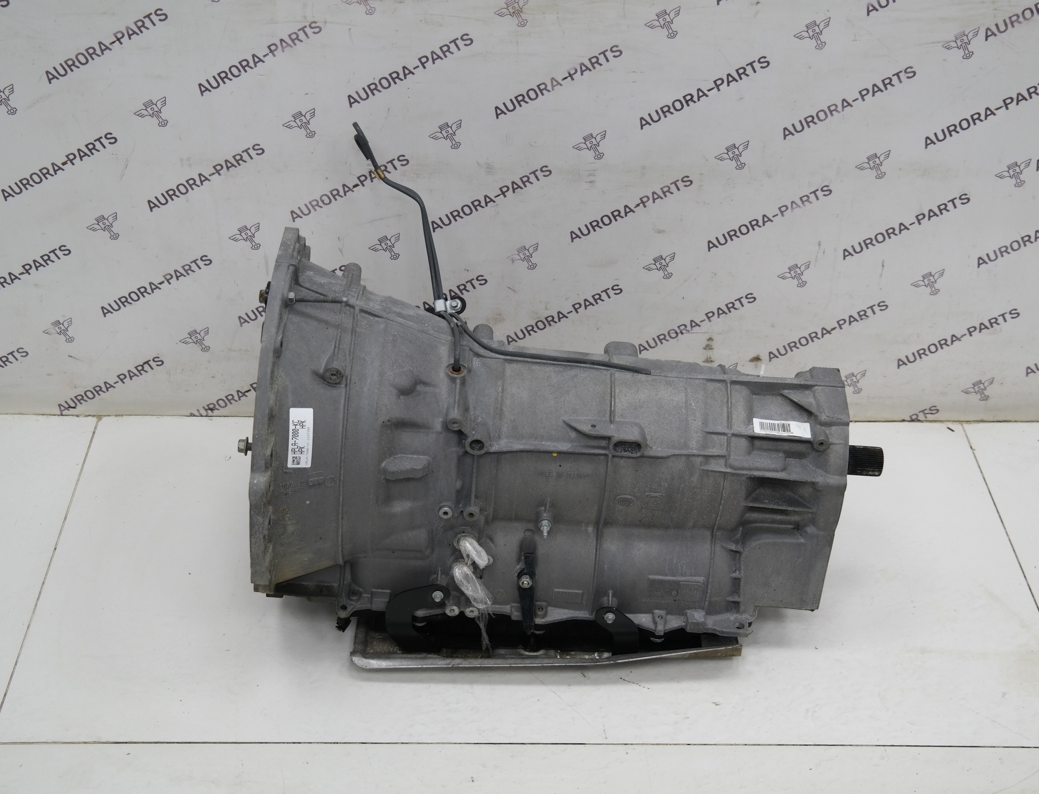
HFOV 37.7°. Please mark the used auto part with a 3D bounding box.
[{"bbox_3d":[0.049,-0.005,1.663,0.730,0.590,0.400,2,36,-4],"label":"used auto part"}]

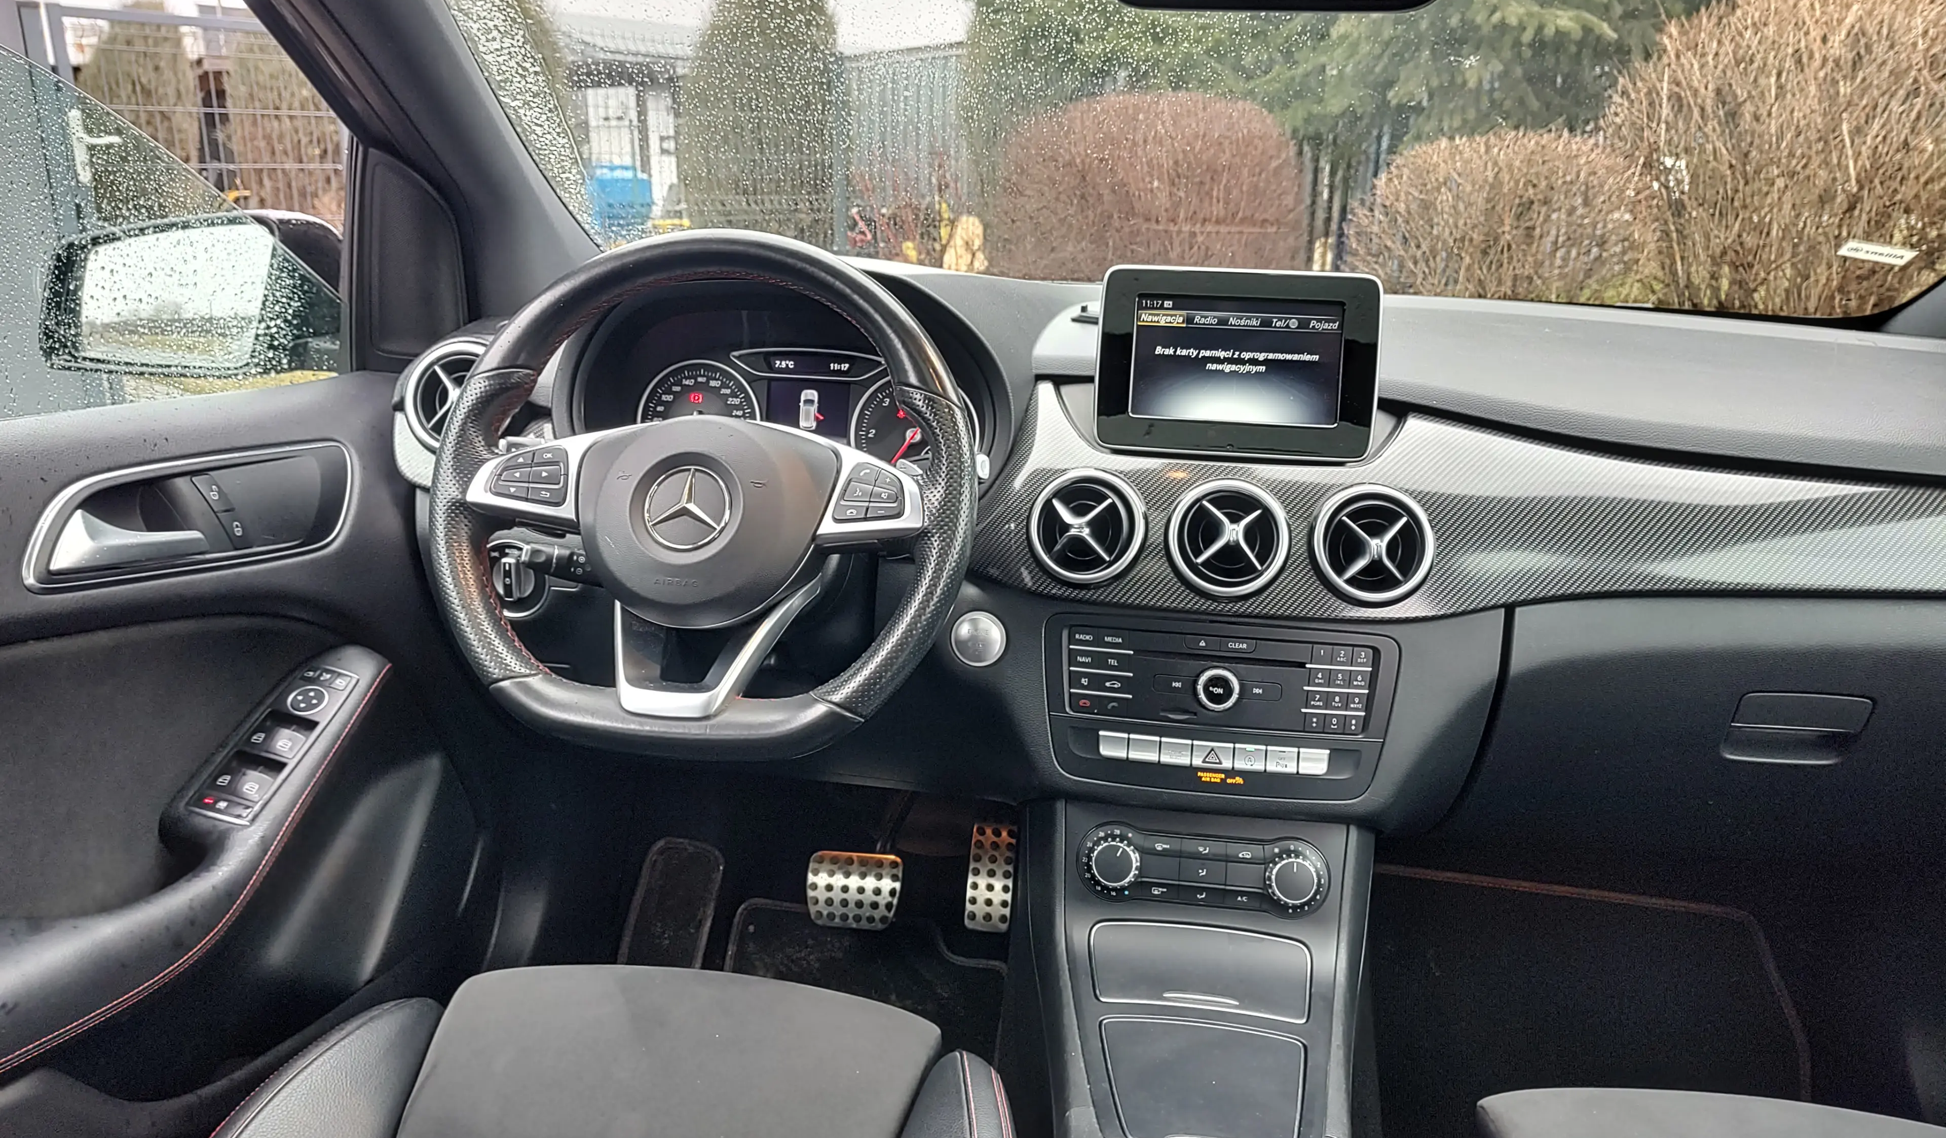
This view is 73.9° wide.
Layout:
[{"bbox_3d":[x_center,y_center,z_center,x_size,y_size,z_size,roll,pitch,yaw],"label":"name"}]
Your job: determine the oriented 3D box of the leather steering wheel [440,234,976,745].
[{"bbox_3d":[-0.178,-0.052,0.872,0.372,0.358,0.085,3,-9,7],"label":"leather steering wheel"}]

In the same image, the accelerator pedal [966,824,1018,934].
[{"bbox_3d":[0.020,0.324,1.355,0.046,0.118,0.025,3,-17,7],"label":"accelerator pedal"}]

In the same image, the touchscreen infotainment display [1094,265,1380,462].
[{"bbox_3d":[0.204,-0.159,1.002,0.208,0.139,0.025,4,6,8],"label":"touchscreen infotainment display"}]

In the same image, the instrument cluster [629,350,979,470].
[{"bbox_3d":[-0.135,-0.123,1.100,0.295,0.125,0.050,3,-3,7],"label":"instrument cluster"}]

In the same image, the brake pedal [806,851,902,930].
[{"bbox_3d":[-0.121,0.329,1.324,0.096,0.078,0.028,3,-15,7],"label":"brake pedal"}]

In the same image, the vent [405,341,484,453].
[{"bbox_3d":[-0.387,-0.132,0.997,0.090,0.090,0.040,3,2,7],"label":"vent"}]

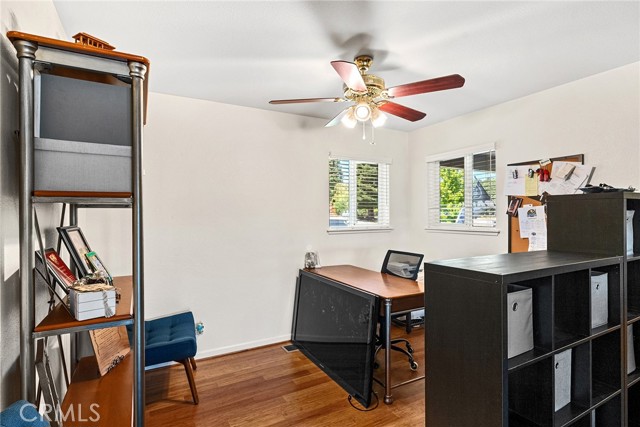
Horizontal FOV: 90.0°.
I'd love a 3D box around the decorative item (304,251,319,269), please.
[{"bbox_3d":[-0.089,0.513,3.441,0.125,0.175,0.125,0,0,-29],"label":"decorative item"}]

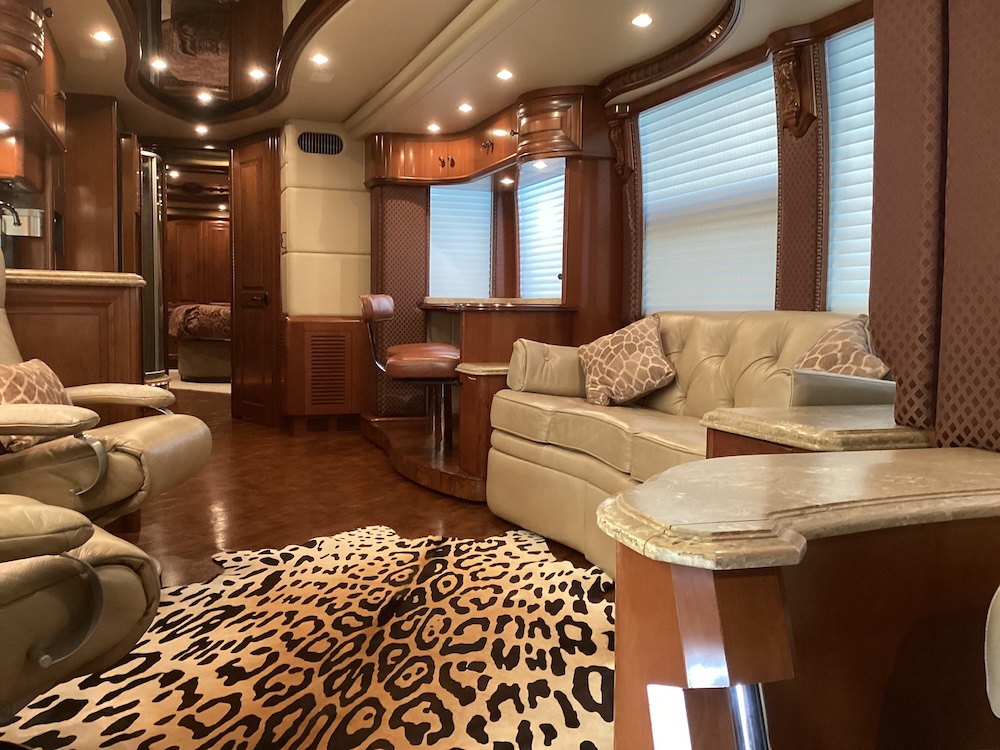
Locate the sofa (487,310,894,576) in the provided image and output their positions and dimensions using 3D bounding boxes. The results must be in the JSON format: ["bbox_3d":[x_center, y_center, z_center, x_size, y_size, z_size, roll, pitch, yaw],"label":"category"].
[{"bbox_3d":[0.576,0.172,3.161,0.840,0.816,1.840,-1,4,-20],"label":"sofa"}]

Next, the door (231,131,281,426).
[{"bbox_3d":[-1.688,-0.628,6.136,0.050,1.930,0.690,-3,6,-43],"label":"door"}]

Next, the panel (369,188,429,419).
[{"bbox_3d":[-0.649,-0.473,5.822,0.380,1.490,0.040,-1,4,-20],"label":"panel"}]

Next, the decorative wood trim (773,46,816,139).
[{"bbox_3d":[0.974,-0.935,2.978,0.085,0.310,0.155,-1,4,-20],"label":"decorative wood trim"}]

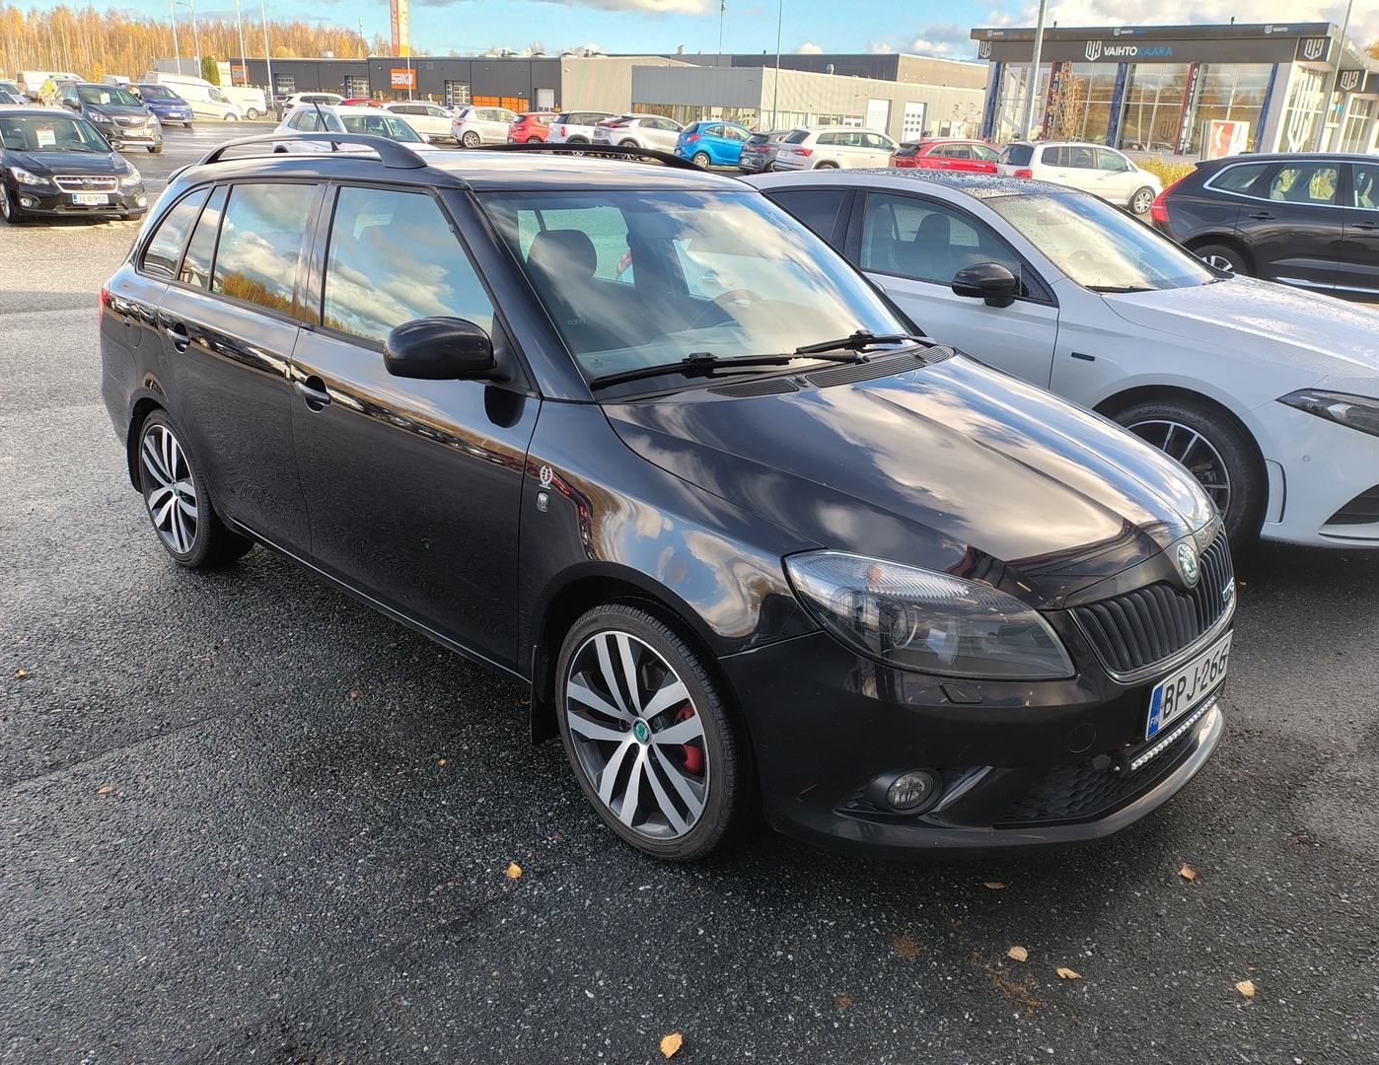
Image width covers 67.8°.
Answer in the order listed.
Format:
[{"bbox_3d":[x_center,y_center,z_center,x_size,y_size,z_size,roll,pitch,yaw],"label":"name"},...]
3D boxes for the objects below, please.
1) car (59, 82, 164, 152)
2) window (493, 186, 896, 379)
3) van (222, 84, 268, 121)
[{"bbox_3d":[-15.678,-11.168,27.599,1.780,1.640,4.280,-17,30,-39],"label":"car"},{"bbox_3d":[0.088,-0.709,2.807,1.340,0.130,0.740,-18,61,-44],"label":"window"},{"bbox_3d":[-29.957,-27.485,65.729,5.100,1.940,1.950,-11,24,-32],"label":"van"}]

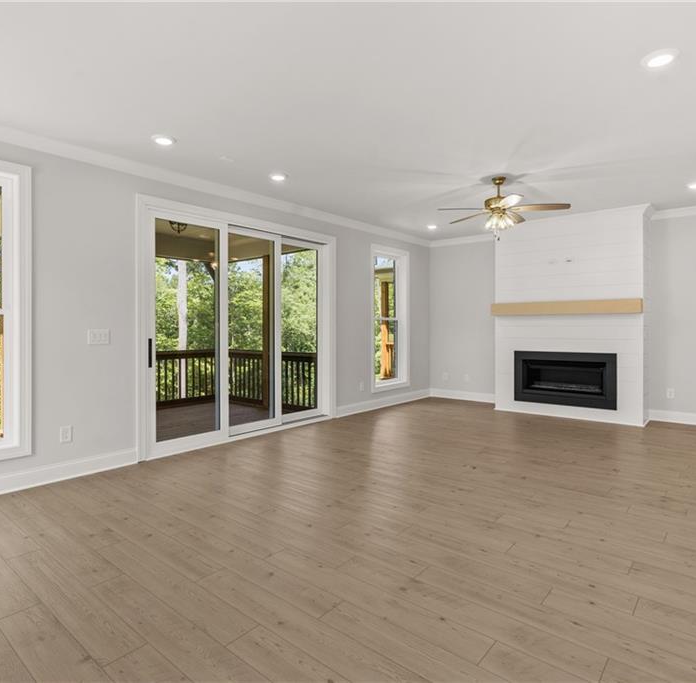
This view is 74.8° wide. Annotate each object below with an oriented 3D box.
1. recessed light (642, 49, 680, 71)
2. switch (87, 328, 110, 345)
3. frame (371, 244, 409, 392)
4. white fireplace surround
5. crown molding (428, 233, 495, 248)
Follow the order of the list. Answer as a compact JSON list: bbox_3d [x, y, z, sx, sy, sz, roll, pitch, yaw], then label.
[{"bbox_3d":[1.747,-1.563,2.544,0.182,0.025,0.182,1,2,41],"label":"recessed light"},{"bbox_3d":[-2.145,-0.039,3.921,0.012,0.128,0.172,1,2,41],"label":"switch"},{"bbox_3d":[0.669,-0.356,7.247,0.090,2.230,1.020,1,2,41],"label":"frame"},{"bbox_3d":[3.139,-0.329,6.490,1.920,2.740,0.540,1,2,41],"label":"white fireplace surround"},{"bbox_3d":[1.947,-1.692,7.692,1.290,0.095,0.090,1,2,41],"label":"crown molding"}]

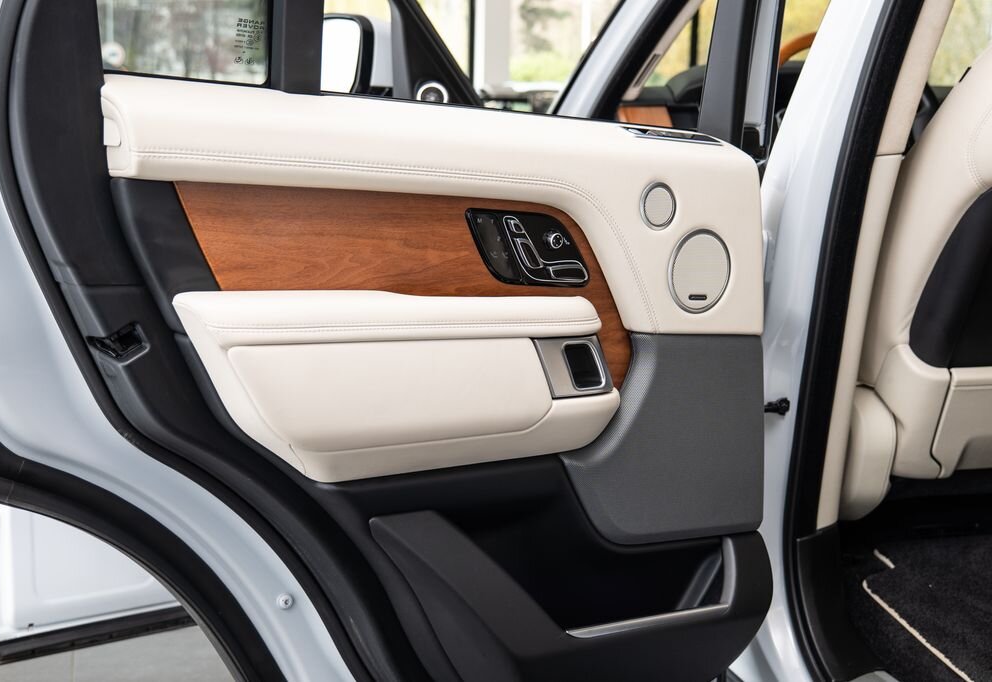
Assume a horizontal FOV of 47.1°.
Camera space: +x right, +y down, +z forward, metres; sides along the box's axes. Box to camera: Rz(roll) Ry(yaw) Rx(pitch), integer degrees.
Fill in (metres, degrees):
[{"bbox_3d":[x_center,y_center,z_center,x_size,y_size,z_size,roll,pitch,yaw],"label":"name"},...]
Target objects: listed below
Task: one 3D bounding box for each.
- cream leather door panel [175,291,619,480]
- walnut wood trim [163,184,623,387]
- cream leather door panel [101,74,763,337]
[{"bbox_3d":[-0.102,0.041,1.382,0.570,0.215,0.115,-4,9,-32],"label":"cream leather door panel"},{"bbox_3d":[-0.078,-0.061,1.407,0.630,0.260,0.045,-4,9,-32],"label":"walnut wood trim"},{"bbox_3d":[-0.013,-0.149,1.437,0.910,0.300,0.105,-4,9,-32],"label":"cream leather door panel"}]

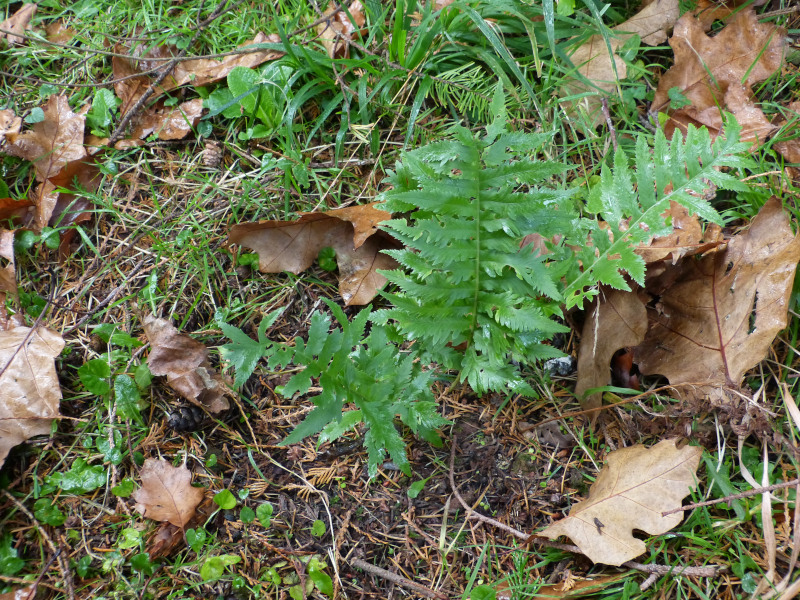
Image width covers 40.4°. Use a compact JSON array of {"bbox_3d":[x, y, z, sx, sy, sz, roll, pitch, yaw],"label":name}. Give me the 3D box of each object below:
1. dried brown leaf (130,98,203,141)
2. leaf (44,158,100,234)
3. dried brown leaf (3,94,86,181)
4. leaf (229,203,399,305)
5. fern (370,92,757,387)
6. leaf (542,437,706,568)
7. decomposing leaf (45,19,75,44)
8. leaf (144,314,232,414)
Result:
[{"bbox_3d":[-0.244,-0.186,1.144,0.079,0.025,0.050,-14,58,-9],"label":"dried brown leaf"},{"bbox_3d":[-0.331,-0.104,1.094,0.051,0.030,0.095,1,57,1],"label":"leaf"},{"bbox_3d":[-0.356,-0.166,1.119,0.082,0.035,0.091,29,62,17],"label":"dried brown leaf"},{"bbox_3d":[-0.083,-0.044,1.037,0.158,0.055,0.085,0,57,0],"label":"leaf"},{"bbox_3d":[0.145,-0.051,0.982,0.320,0.160,0.235,0,57,0],"label":"fern"},{"bbox_3d":[0.190,0.161,0.910,0.069,0.030,0.153,34,63,20],"label":"leaf"},{"bbox_3d":[-0.386,-0.304,1.232,0.032,0.015,0.038,-8,57,-5],"label":"decomposing leaf"},{"bbox_3d":[-0.198,0.056,0.978,0.118,0.040,0.045,33,63,19],"label":"leaf"}]

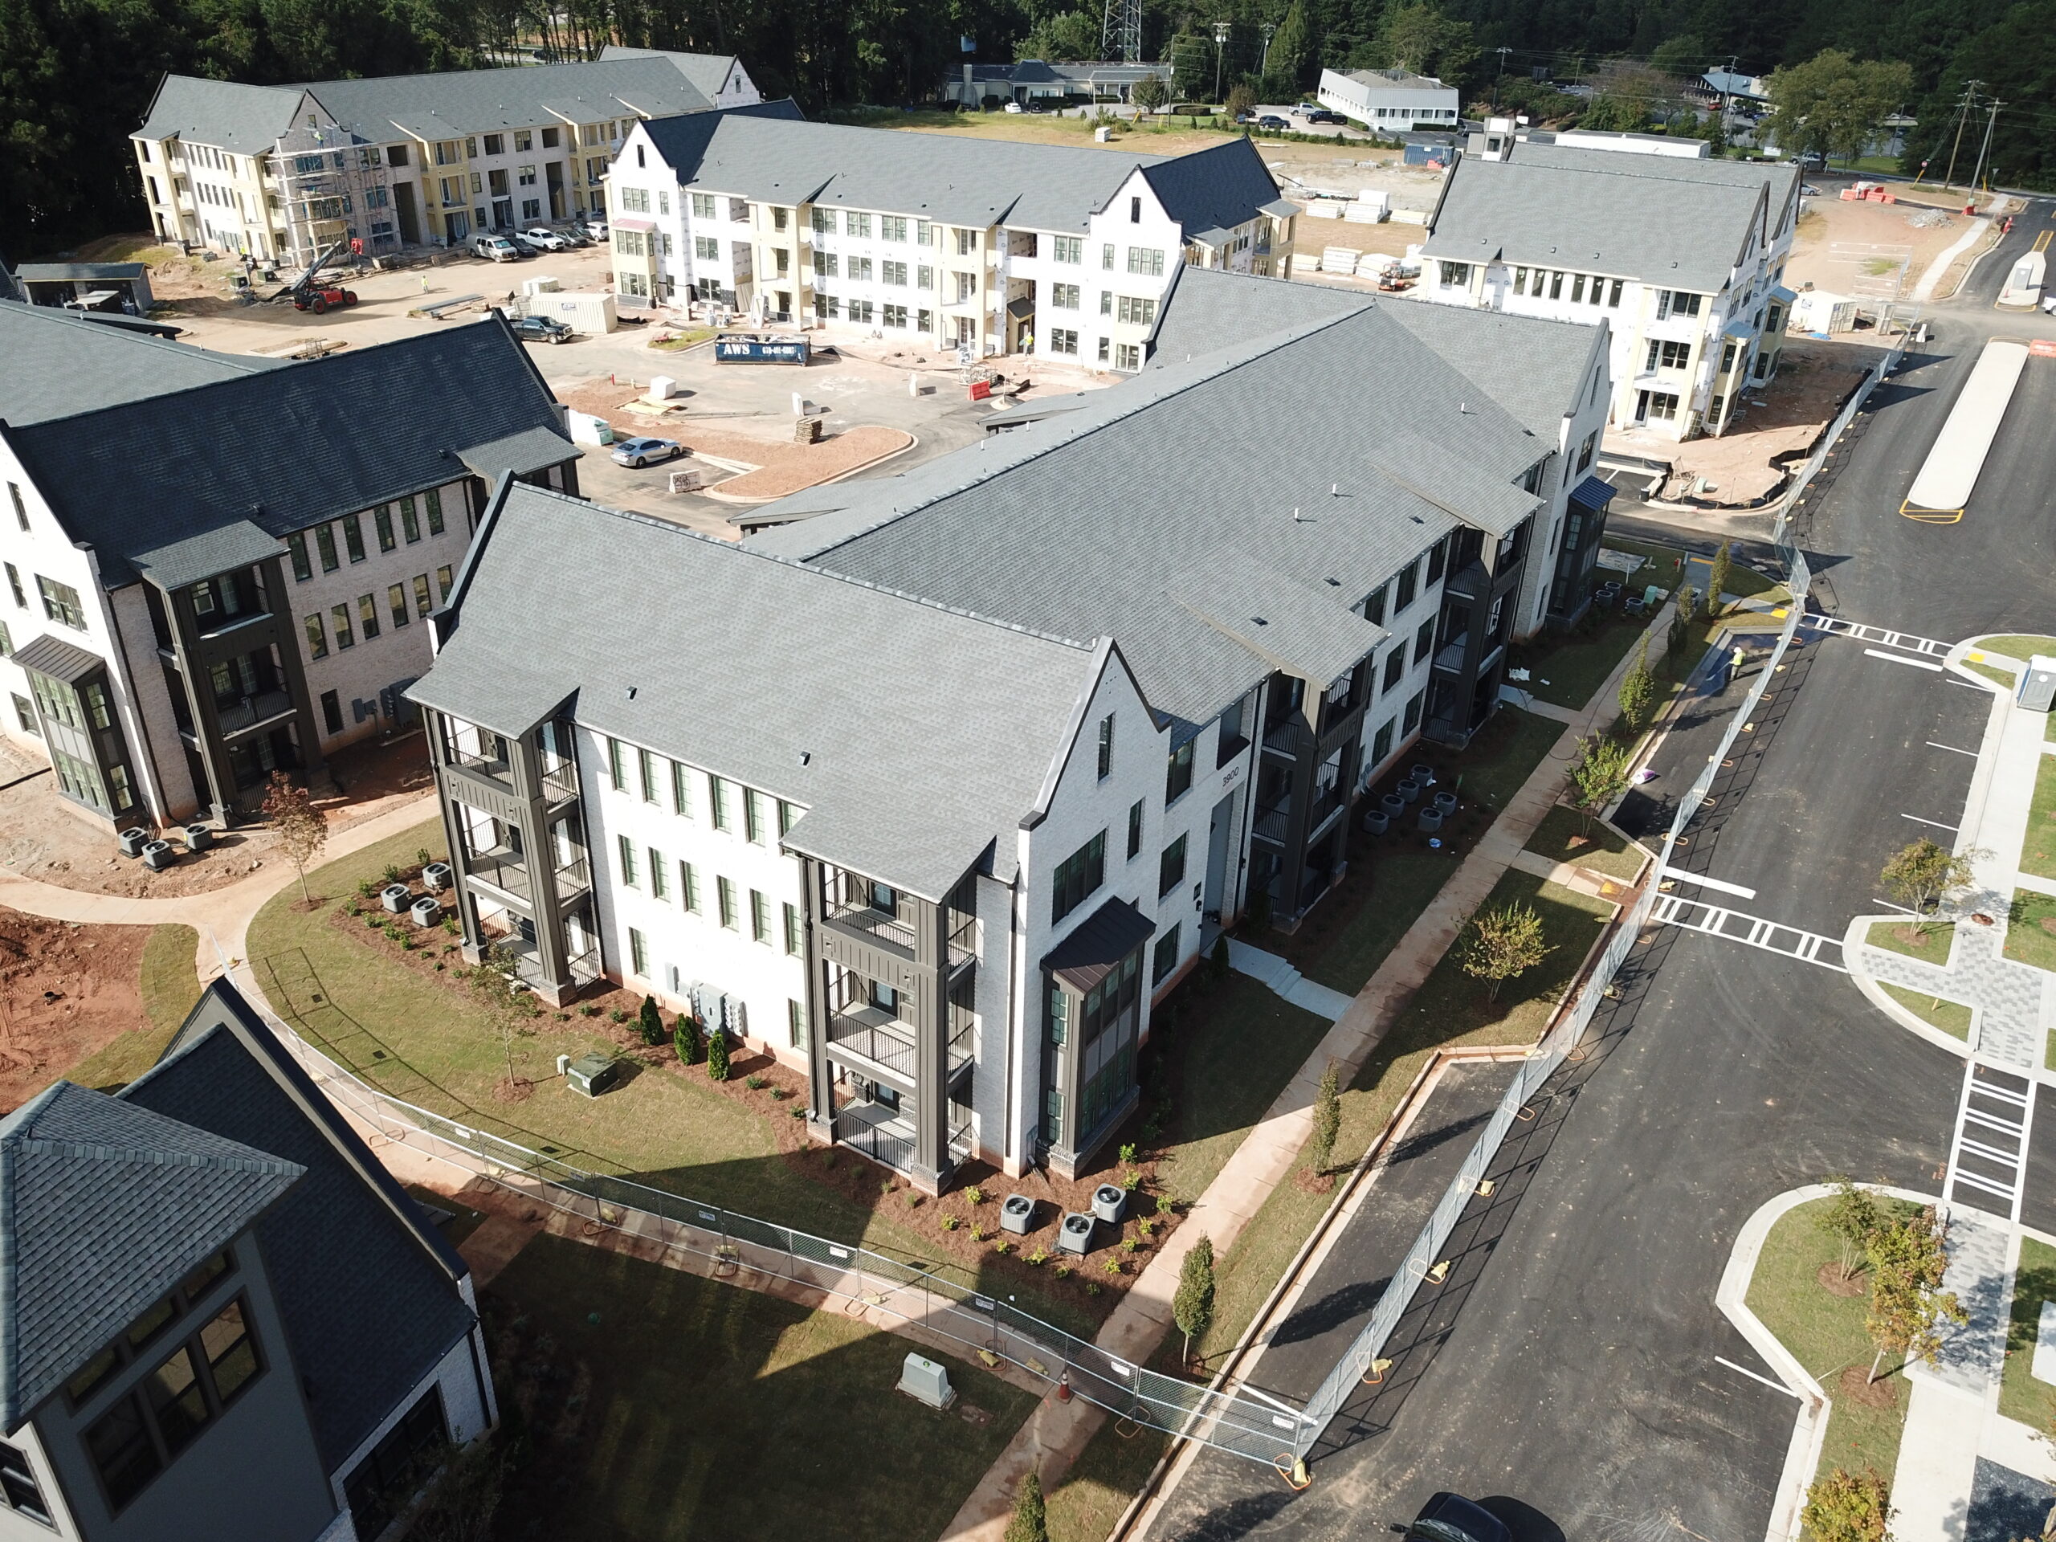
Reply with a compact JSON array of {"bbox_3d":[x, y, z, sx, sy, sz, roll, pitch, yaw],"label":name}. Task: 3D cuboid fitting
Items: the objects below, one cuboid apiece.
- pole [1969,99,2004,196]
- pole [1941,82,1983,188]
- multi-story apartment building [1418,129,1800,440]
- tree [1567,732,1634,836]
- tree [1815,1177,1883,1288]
[{"bbox_3d":[128.724,-83.372,207.405,2.600,12.672,0.500,-6,30,-14],"label":"pole"},{"bbox_3d":[114.407,-77.851,189.448,3.000,12.400,0.500,3,28,2],"label":"pole"},{"bbox_3d":[41.969,-35.791,111.334,22.600,15.400,26.800,18,32,28],"label":"multi-story apartment building"},{"bbox_3d":[21.291,0.660,57.187,2.350,4.200,2.350,18,32,28],"label":"tree"},{"bbox_3d":[20.499,11.732,38.845,1.900,3.000,1.900,18,32,28],"label":"tree"}]

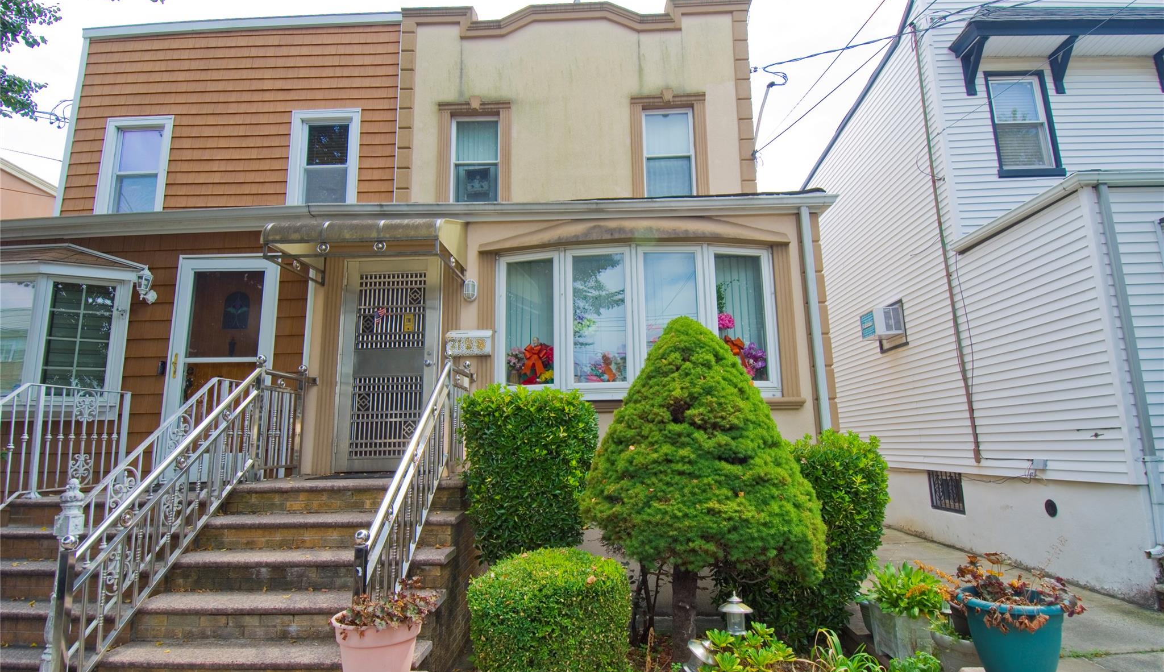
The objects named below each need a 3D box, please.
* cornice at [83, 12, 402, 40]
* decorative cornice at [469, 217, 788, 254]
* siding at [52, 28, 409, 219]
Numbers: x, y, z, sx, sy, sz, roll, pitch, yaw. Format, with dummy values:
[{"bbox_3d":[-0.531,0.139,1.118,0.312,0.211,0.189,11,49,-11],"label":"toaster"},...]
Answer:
[{"bbox_3d":[-5.080,-4.576,8.627,4.850,0.196,0.200,-1,-11,2],"label":"cornice"},{"bbox_3d":[0.474,-0.997,5.418,2.930,0.320,0.370,-1,-10,2],"label":"decorative cornice"},{"bbox_3d":[-5.031,-3.088,8.419,4.785,2.980,0.130,-1,-11,2],"label":"siding"}]

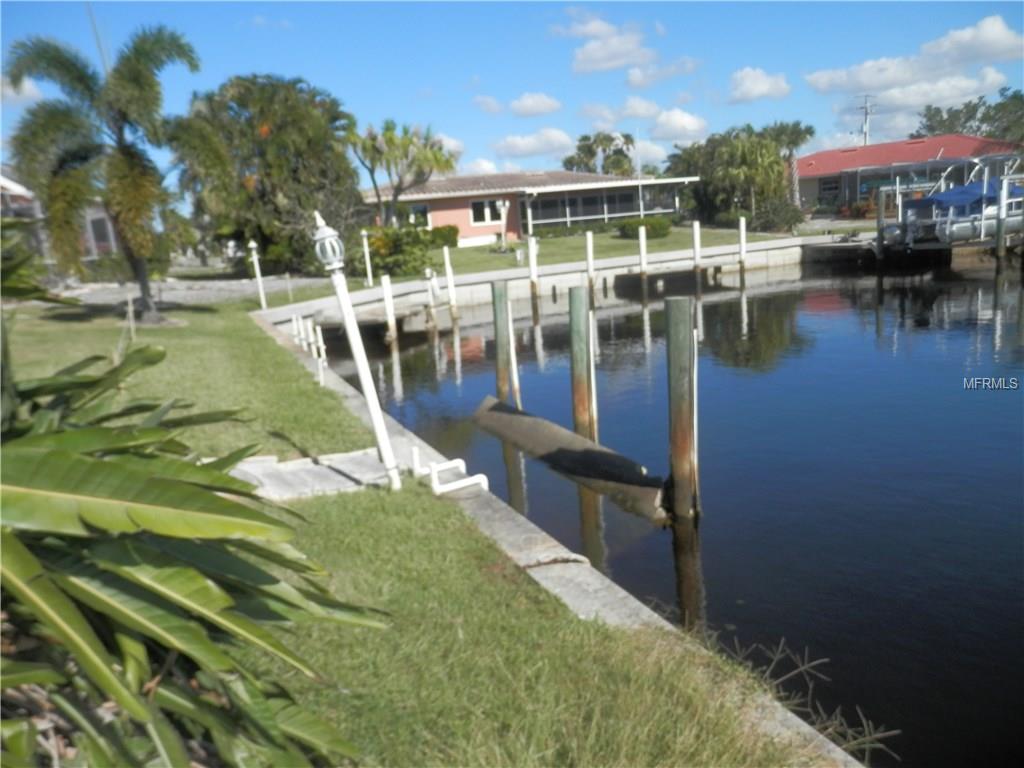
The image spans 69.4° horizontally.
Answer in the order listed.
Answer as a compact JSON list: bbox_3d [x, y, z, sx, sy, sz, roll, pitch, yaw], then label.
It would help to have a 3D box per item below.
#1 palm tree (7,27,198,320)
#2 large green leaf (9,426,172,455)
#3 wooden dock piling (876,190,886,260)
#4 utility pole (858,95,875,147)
[{"bbox_3d":[-9.645,-5.023,18.316,4.700,6.918,4.400,-5,13,0],"label":"palm tree"},{"bbox_3d":[-1.352,0.183,2.400,0.550,0.090,0.200,-5,13,0],"label":"large green leaf"},{"bbox_3d":[11.879,-5.043,23.905,0.260,2.480,0.260,-5,12,0],"label":"wooden dock piling"},{"bbox_3d":[33.224,-21.791,69.548,1.700,10.290,0.500,-5,12,0],"label":"utility pole"}]

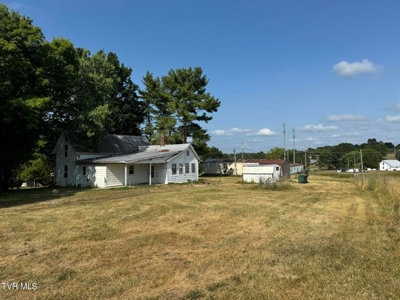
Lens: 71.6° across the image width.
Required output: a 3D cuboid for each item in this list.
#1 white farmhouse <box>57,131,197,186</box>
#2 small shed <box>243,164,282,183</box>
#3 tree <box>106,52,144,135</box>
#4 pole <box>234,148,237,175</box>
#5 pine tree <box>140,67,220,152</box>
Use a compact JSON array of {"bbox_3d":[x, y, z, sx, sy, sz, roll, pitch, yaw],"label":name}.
[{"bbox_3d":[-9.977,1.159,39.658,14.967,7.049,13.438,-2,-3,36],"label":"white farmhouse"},{"bbox_3d":[8.105,3.068,36.368,4.156,2.353,2.718,-2,-3,36],"label":"small shed"},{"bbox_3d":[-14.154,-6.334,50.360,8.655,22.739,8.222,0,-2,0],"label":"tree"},{"bbox_3d":[7.724,2.542,60.122,0.280,5.740,0.280,0,-2,0],"label":"pole"},{"bbox_3d":[-3.657,-5.245,52.317,14.252,20.730,13.539,0,-2,0],"label":"pine tree"}]

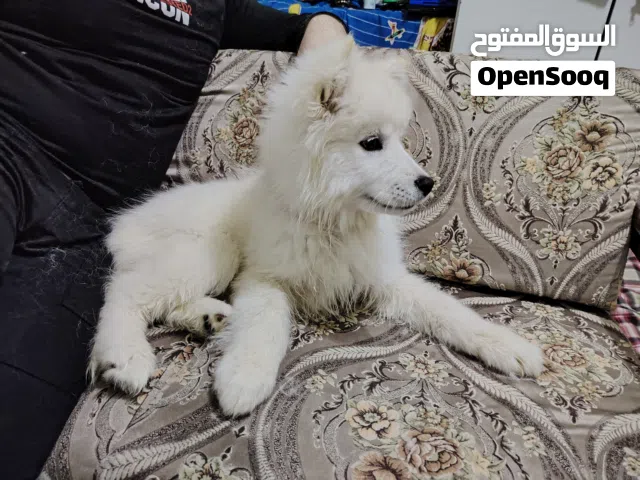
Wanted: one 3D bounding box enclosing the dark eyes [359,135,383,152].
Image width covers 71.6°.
[{"bbox_3d":[0.070,-0.134,0.617,0.030,0.021,0.018,-19,35,-33],"label":"dark eyes"}]

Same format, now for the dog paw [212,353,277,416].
[{"bbox_3d":[-0.100,0.192,0.602,0.072,0.055,0.087,4,29,4],"label":"dog paw"}]

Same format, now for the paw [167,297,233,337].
[{"bbox_3d":[-0.194,0.123,0.717,0.092,0.055,0.056,7,29,9],"label":"paw"}]

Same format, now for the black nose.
[{"bbox_3d":[0.146,-0.075,0.622,0.025,0.026,0.030,10,30,14],"label":"black nose"}]

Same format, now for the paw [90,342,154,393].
[{"bbox_3d":[-0.276,0.174,0.622,0.072,0.058,0.083,-17,34,-30],"label":"paw"}]

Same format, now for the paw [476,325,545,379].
[{"bbox_3d":[0.285,0.167,0.670,0.092,0.055,0.064,15,32,22],"label":"paw"}]

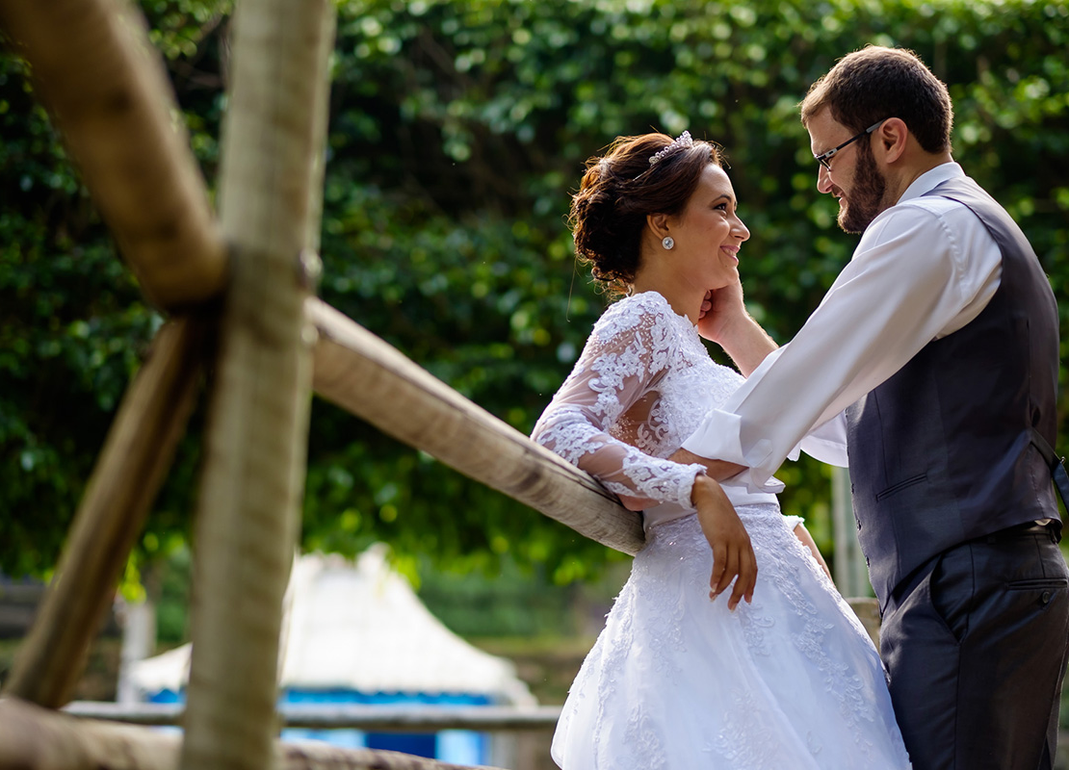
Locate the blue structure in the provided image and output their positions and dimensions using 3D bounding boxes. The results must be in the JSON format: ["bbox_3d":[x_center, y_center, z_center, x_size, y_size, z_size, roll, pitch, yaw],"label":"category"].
[{"bbox_3d":[-2.305,4.148,29.000,3.750,2.000,2.800,0,-4,0],"label":"blue structure"}]

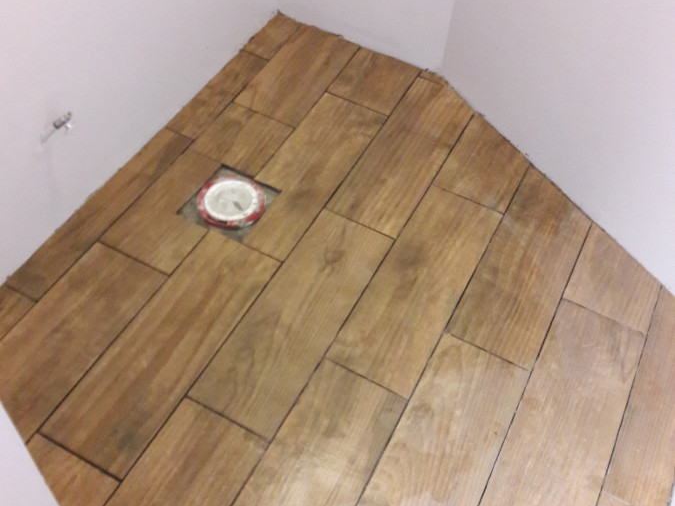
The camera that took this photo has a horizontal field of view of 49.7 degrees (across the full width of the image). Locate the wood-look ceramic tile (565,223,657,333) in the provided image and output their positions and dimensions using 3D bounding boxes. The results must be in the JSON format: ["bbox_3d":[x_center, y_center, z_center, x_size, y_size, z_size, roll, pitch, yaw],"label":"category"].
[{"bbox_3d":[0.685,0.059,1.788,0.205,0.009,0.269,25,54,13],"label":"wood-look ceramic tile"}]

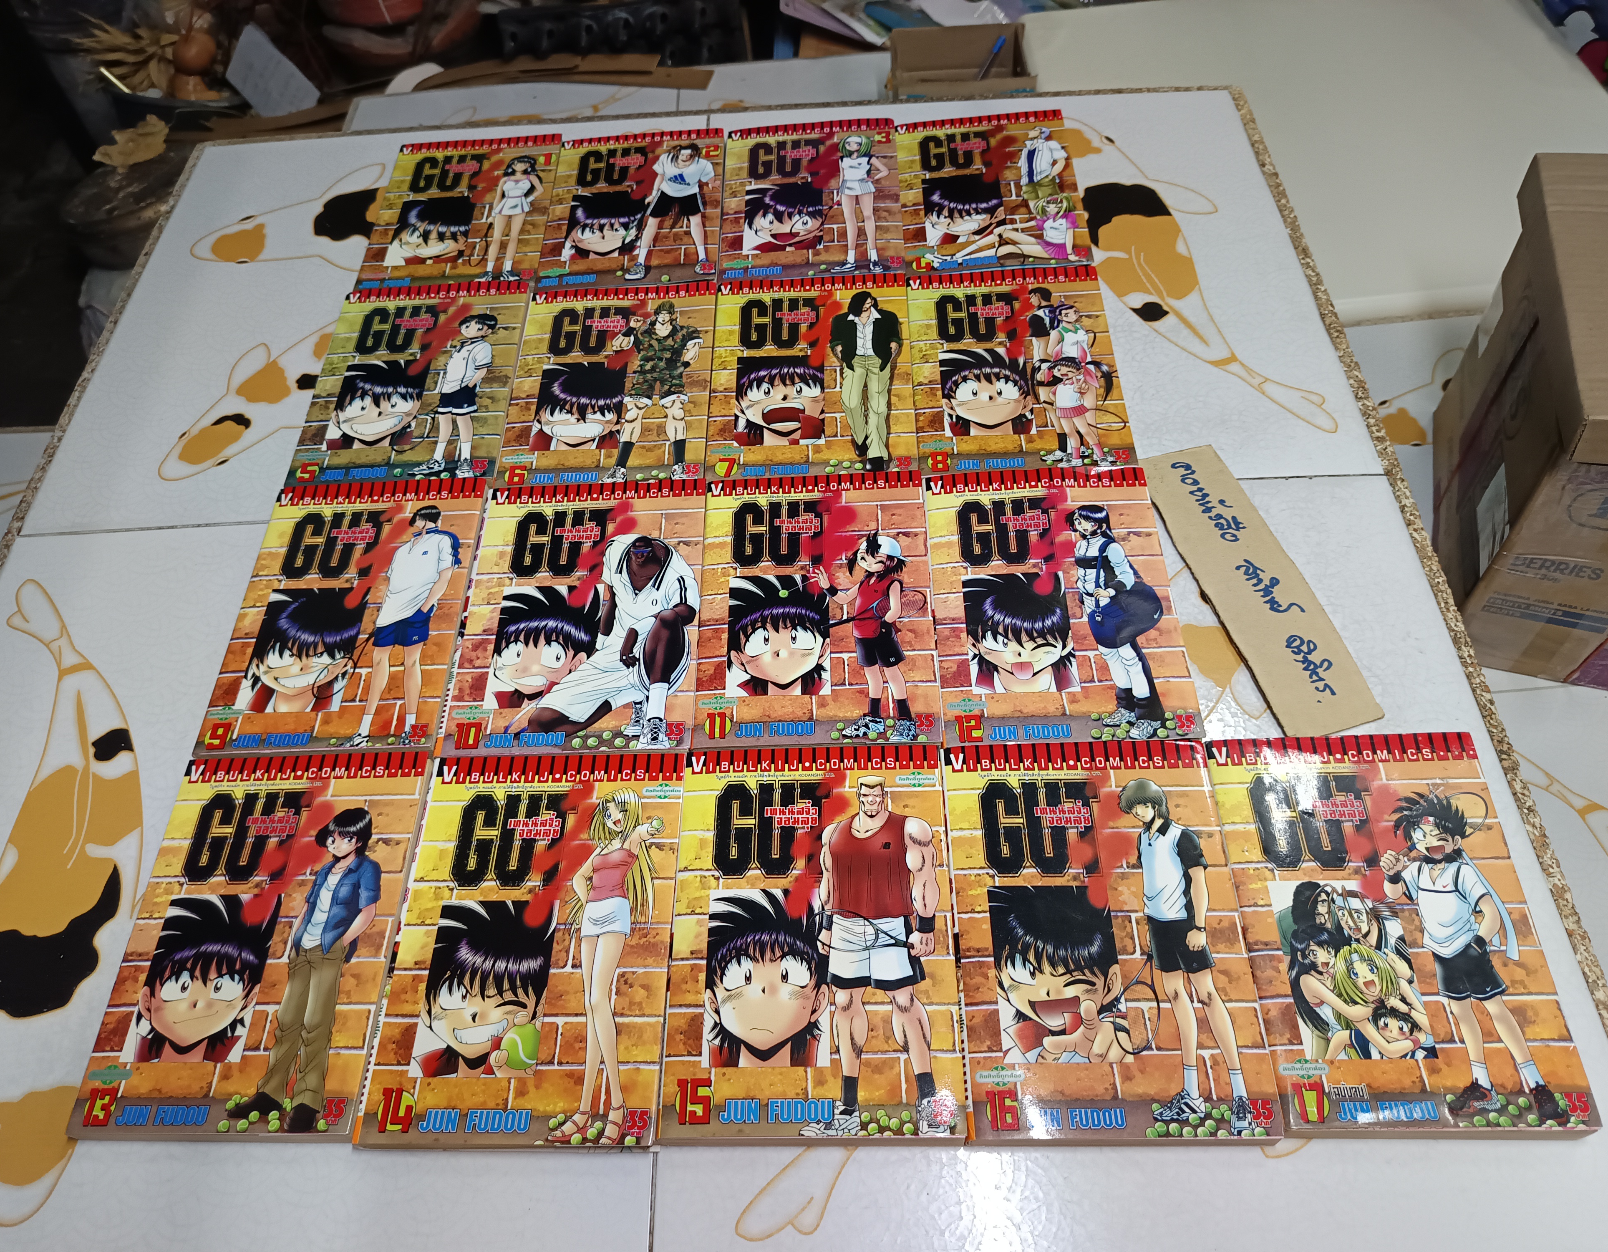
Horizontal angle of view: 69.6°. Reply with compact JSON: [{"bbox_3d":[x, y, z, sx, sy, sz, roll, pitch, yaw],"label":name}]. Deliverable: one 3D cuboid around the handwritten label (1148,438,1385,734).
[{"bbox_3d":[0.243,-0.024,0.632,0.055,0.004,0.198,-14,56,-5],"label":"handwritten label"}]

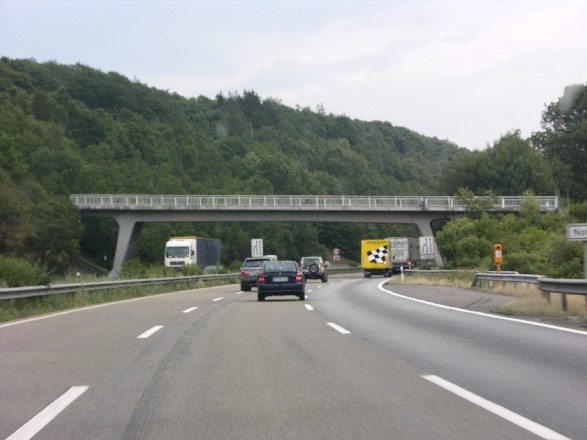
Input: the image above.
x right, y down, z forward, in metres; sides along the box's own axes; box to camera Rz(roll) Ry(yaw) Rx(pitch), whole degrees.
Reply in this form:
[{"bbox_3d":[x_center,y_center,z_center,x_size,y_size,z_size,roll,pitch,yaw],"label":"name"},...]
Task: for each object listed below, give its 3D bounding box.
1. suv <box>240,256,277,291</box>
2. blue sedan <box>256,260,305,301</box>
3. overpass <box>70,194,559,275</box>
[{"bbox_3d":[-1.760,2.860,97.500,1.840,1.720,4.650,-1,-1,2],"label":"suv"},{"bbox_3d":[-0.420,2.160,66.900,1.670,1.440,4.280,-1,-1,1],"label":"blue sedan"},{"bbox_3d":[1.750,1.450,180.500,47.000,7.400,7.500,-1,-1,7],"label":"overpass"}]

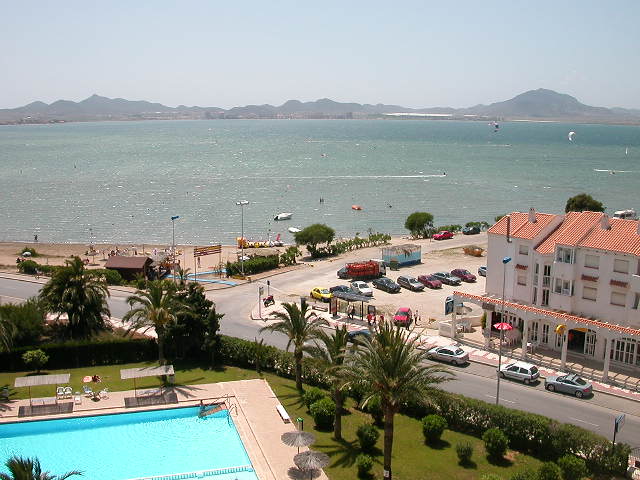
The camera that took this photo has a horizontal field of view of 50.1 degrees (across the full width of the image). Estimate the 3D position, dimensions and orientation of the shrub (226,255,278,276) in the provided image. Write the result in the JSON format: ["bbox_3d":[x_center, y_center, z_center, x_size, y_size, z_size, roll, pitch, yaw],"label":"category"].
[{"bbox_3d":[-11.004,4.179,112.700,9.600,1.800,1.900,-8,13,-36],"label":"shrub"}]

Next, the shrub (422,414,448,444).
[{"bbox_3d":[8.632,14.197,51.398,1.913,2.068,1.913,0,10,0],"label":"shrub"}]

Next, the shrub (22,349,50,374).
[{"bbox_3d":[-26.700,11.317,64.090,2.400,2.300,2.400,0,10,0],"label":"shrub"}]

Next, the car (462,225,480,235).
[{"bbox_3d":[33.826,-2.230,152.621,4.000,1.400,1.680,-5,11,-26],"label":"car"}]

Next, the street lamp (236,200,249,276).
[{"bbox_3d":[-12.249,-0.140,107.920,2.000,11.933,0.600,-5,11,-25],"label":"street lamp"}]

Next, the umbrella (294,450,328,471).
[{"bbox_3d":[-0.554,15.652,45.802,2.380,2.500,2.380,0,10,0],"label":"umbrella"}]

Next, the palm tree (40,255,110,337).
[{"bbox_3d":[-27.955,6.785,77.293,7.900,8.700,7.900,-3,11,-19],"label":"palm tree"}]

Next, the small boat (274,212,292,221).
[{"bbox_3d":[-9.346,-6.172,180.004,5.000,1.400,1.900,-5,11,-25],"label":"small boat"}]

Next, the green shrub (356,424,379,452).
[{"bbox_3d":[3.448,14.225,49.147,1.600,1.800,1.600,0,10,0],"label":"green shrub"}]

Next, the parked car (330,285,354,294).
[{"bbox_3d":[3.025,6.861,88.321,1.680,1.400,4.200,-7,12,-33],"label":"parked car"}]

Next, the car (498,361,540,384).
[{"bbox_3d":[19.151,12.740,65.777,3.750,1.420,1.630,8,13,39],"label":"car"}]

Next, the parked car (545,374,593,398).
[{"bbox_3d":[22.400,13.040,61.581,4.040,1.360,1.760,8,13,38],"label":"parked car"}]

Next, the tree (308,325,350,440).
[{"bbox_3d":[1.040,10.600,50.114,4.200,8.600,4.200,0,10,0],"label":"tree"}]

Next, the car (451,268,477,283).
[{"bbox_3d":[21.191,5.202,101.035,1.680,1.420,4.100,-6,12,-31],"label":"car"}]

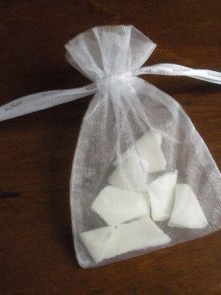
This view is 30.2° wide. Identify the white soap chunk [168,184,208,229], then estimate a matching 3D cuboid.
[{"bbox_3d":[0.048,0.037,0.257,0.023,0.016,0.027,4,63,2],"label":"white soap chunk"}]

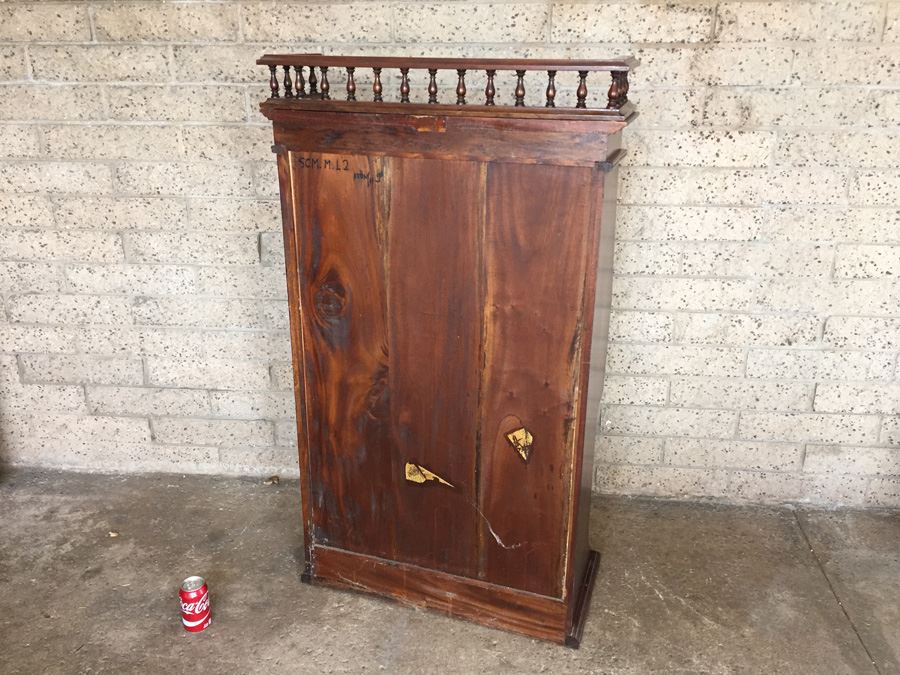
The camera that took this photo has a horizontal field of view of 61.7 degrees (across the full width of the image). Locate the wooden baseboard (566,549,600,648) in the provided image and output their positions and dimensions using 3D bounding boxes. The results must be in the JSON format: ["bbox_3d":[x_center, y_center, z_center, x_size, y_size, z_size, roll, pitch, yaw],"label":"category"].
[{"bbox_3d":[0.344,0.659,1.922,0.029,0.028,0.345,7,22,17],"label":"wooden baseboard"}]

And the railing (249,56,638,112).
[{"bbox_3d":[-0.006,-0.516,1.520,0.738,0.097,0.217,7,22,17],"label":"railing"}]

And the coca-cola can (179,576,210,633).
[{"bbox_3d":[-0.612,0.645,1.818,0.066,0.122,0.066,-8,23,-21],"label":"coca-cola can"}]

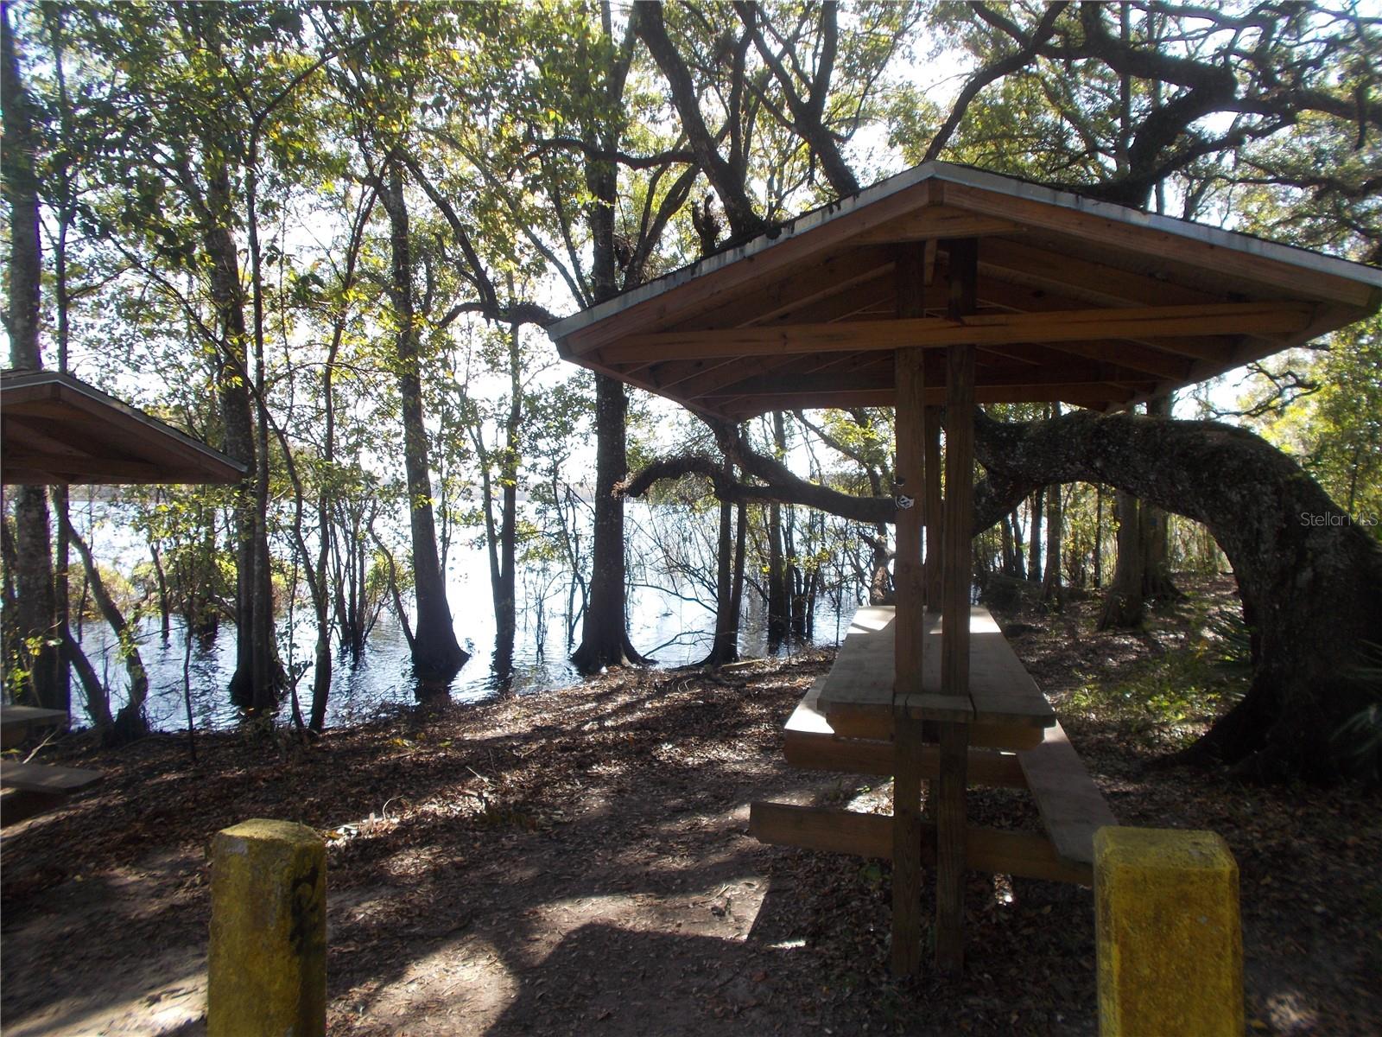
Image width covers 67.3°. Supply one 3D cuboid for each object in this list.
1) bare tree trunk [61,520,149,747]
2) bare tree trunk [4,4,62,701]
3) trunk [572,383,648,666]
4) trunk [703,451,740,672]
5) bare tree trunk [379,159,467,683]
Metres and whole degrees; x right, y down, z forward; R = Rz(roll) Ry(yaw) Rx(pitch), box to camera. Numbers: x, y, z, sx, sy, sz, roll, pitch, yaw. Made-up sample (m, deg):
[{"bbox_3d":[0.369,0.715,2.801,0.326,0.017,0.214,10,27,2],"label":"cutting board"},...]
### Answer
[{"bbox_3d":[-5.153,0.980,9.124,0.750,2.027,0.600,0,1,0],"label":"bare tree trunk"},{"bbox_3d":[-6.636,-1.546,10.468,0.610,7.099,0.520,0,1,0],"label":"bare tree trunk"},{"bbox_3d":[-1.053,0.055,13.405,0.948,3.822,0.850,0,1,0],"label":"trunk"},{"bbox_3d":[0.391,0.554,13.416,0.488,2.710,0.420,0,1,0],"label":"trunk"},{"bbox_3d":[-3.476,-1.313,13.474,1.135,6.644,0.850,0,1,0],"label":"bare tree trunk"}]

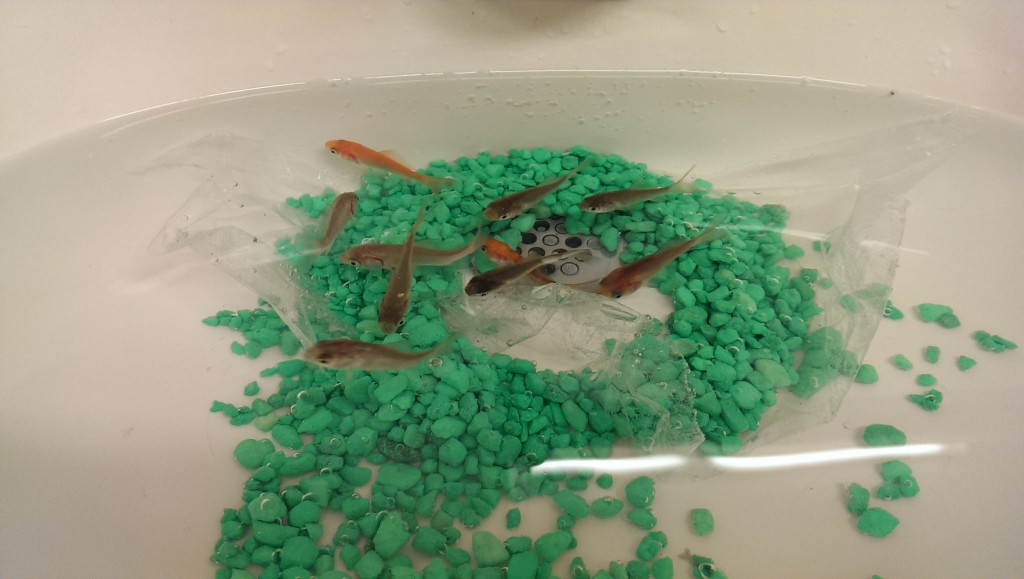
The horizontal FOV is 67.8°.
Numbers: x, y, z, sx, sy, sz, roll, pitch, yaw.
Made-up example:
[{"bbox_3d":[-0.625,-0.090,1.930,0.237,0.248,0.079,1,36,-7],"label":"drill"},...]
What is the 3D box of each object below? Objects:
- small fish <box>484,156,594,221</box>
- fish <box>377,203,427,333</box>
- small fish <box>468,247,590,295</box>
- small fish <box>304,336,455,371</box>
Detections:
[{"bbox_3d":[0.014,-0.050,0.373,0.059,0.016,0.013,-29,58,-14],"label":"small fish"},{"bbox_3d":[-0.048,-0.011,0.336,0.013,0.016,0.059,7,62,5],"label":"fish"},{"bbox_3d":[0.007,-0.008,0.339,0.056,0.016,0.013,-18,55,-10],"label":"small fish"},{"bbox_3d":[-0.053,0.026,0.308,0.058,0.017,0.014,-5,53,-4],"label":"small fish"}]

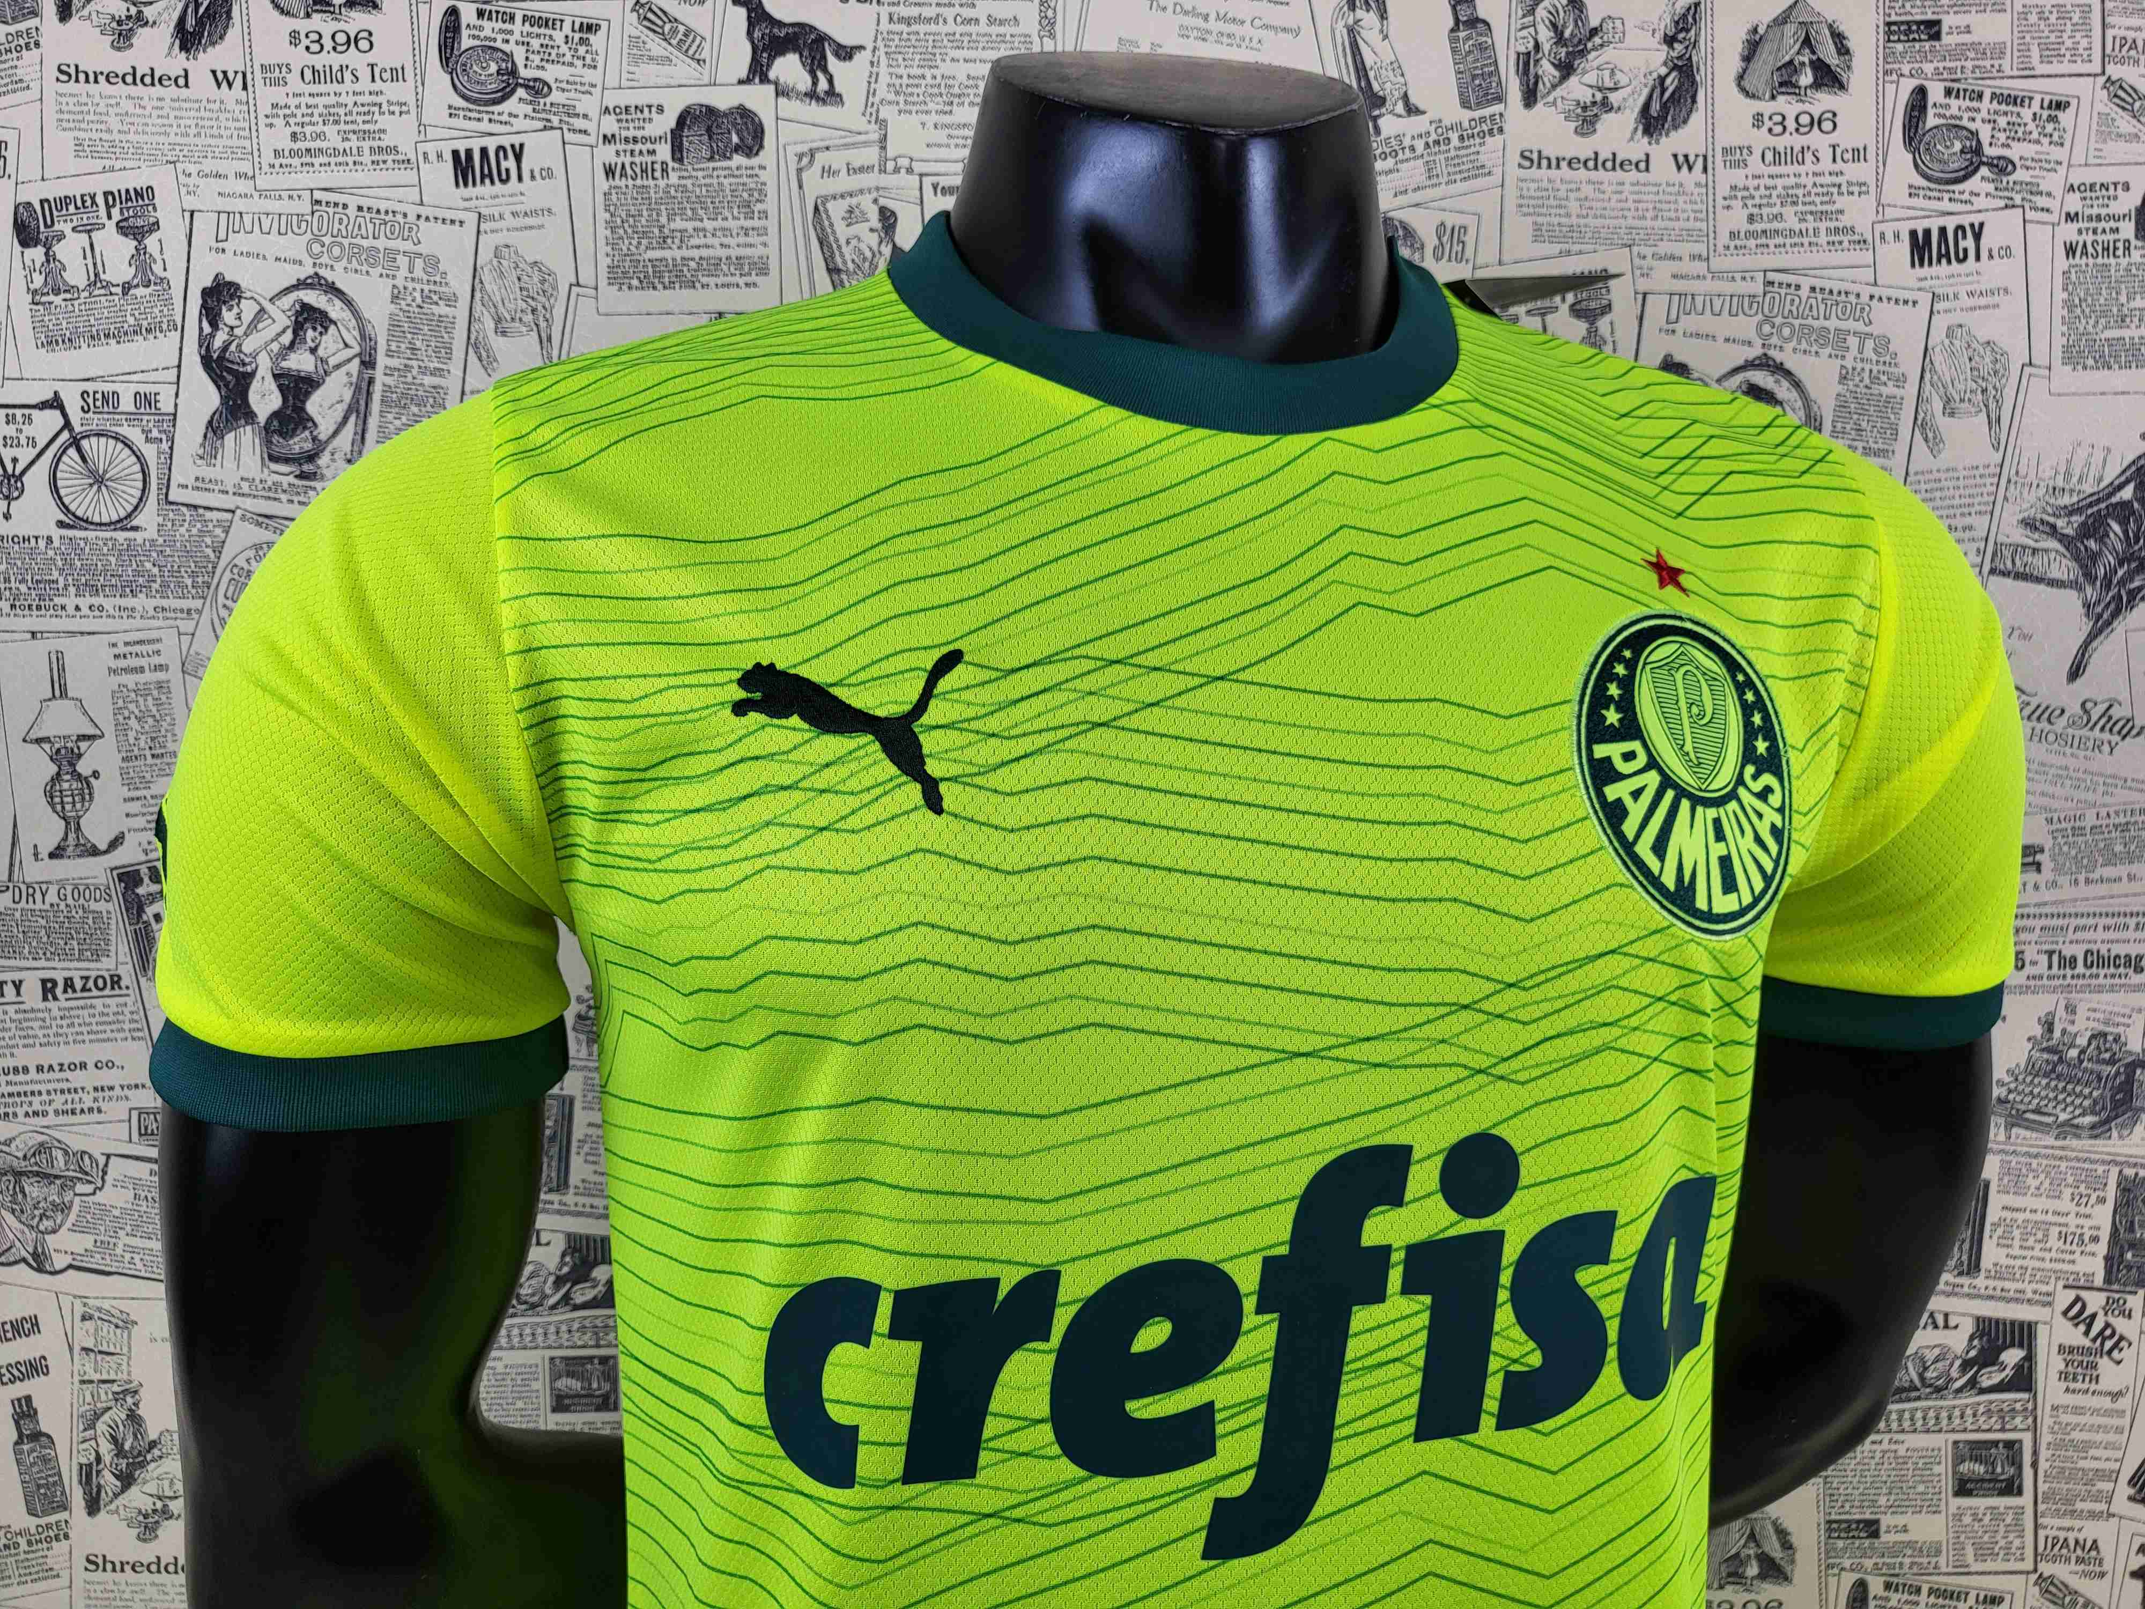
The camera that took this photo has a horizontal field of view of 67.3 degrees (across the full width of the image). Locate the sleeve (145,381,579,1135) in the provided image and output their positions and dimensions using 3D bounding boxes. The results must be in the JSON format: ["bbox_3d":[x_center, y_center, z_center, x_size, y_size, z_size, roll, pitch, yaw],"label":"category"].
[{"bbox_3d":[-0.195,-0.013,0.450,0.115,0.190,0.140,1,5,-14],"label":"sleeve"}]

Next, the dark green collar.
[{"bbox_3d":[0.032,-0.149,0.485,0.172,0.097,0.150,1,5,-14],"label":"dark green collar"}]

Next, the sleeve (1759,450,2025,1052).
[{"bbox_3d":[0.250,-0.009,0.561,0.115,0.190,0.140,1,5,-14],"label":"sleeve"}]

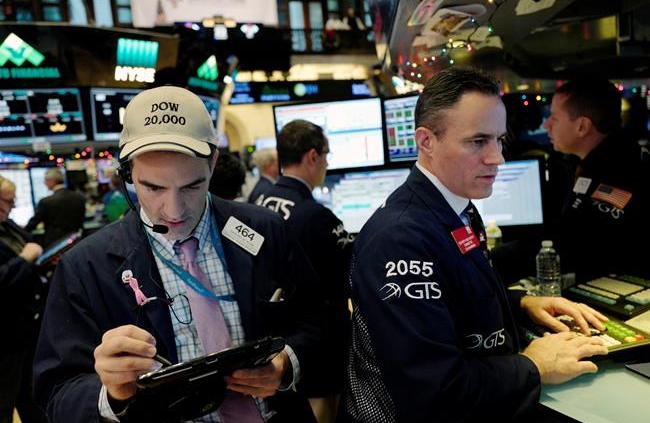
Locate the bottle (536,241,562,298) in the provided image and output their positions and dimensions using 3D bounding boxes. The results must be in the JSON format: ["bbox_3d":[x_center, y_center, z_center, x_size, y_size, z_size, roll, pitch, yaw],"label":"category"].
[{"bbox_3d":[0.597,0.176,1.347,0.065,0.200,0.065,-4,4,0],"label":"bottle"}]

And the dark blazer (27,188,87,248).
[{"bbox_3d":[-2.763,0.134,5.200,0.420,0.760,0.560,-1,5,28],"label":"dark blazer"}]

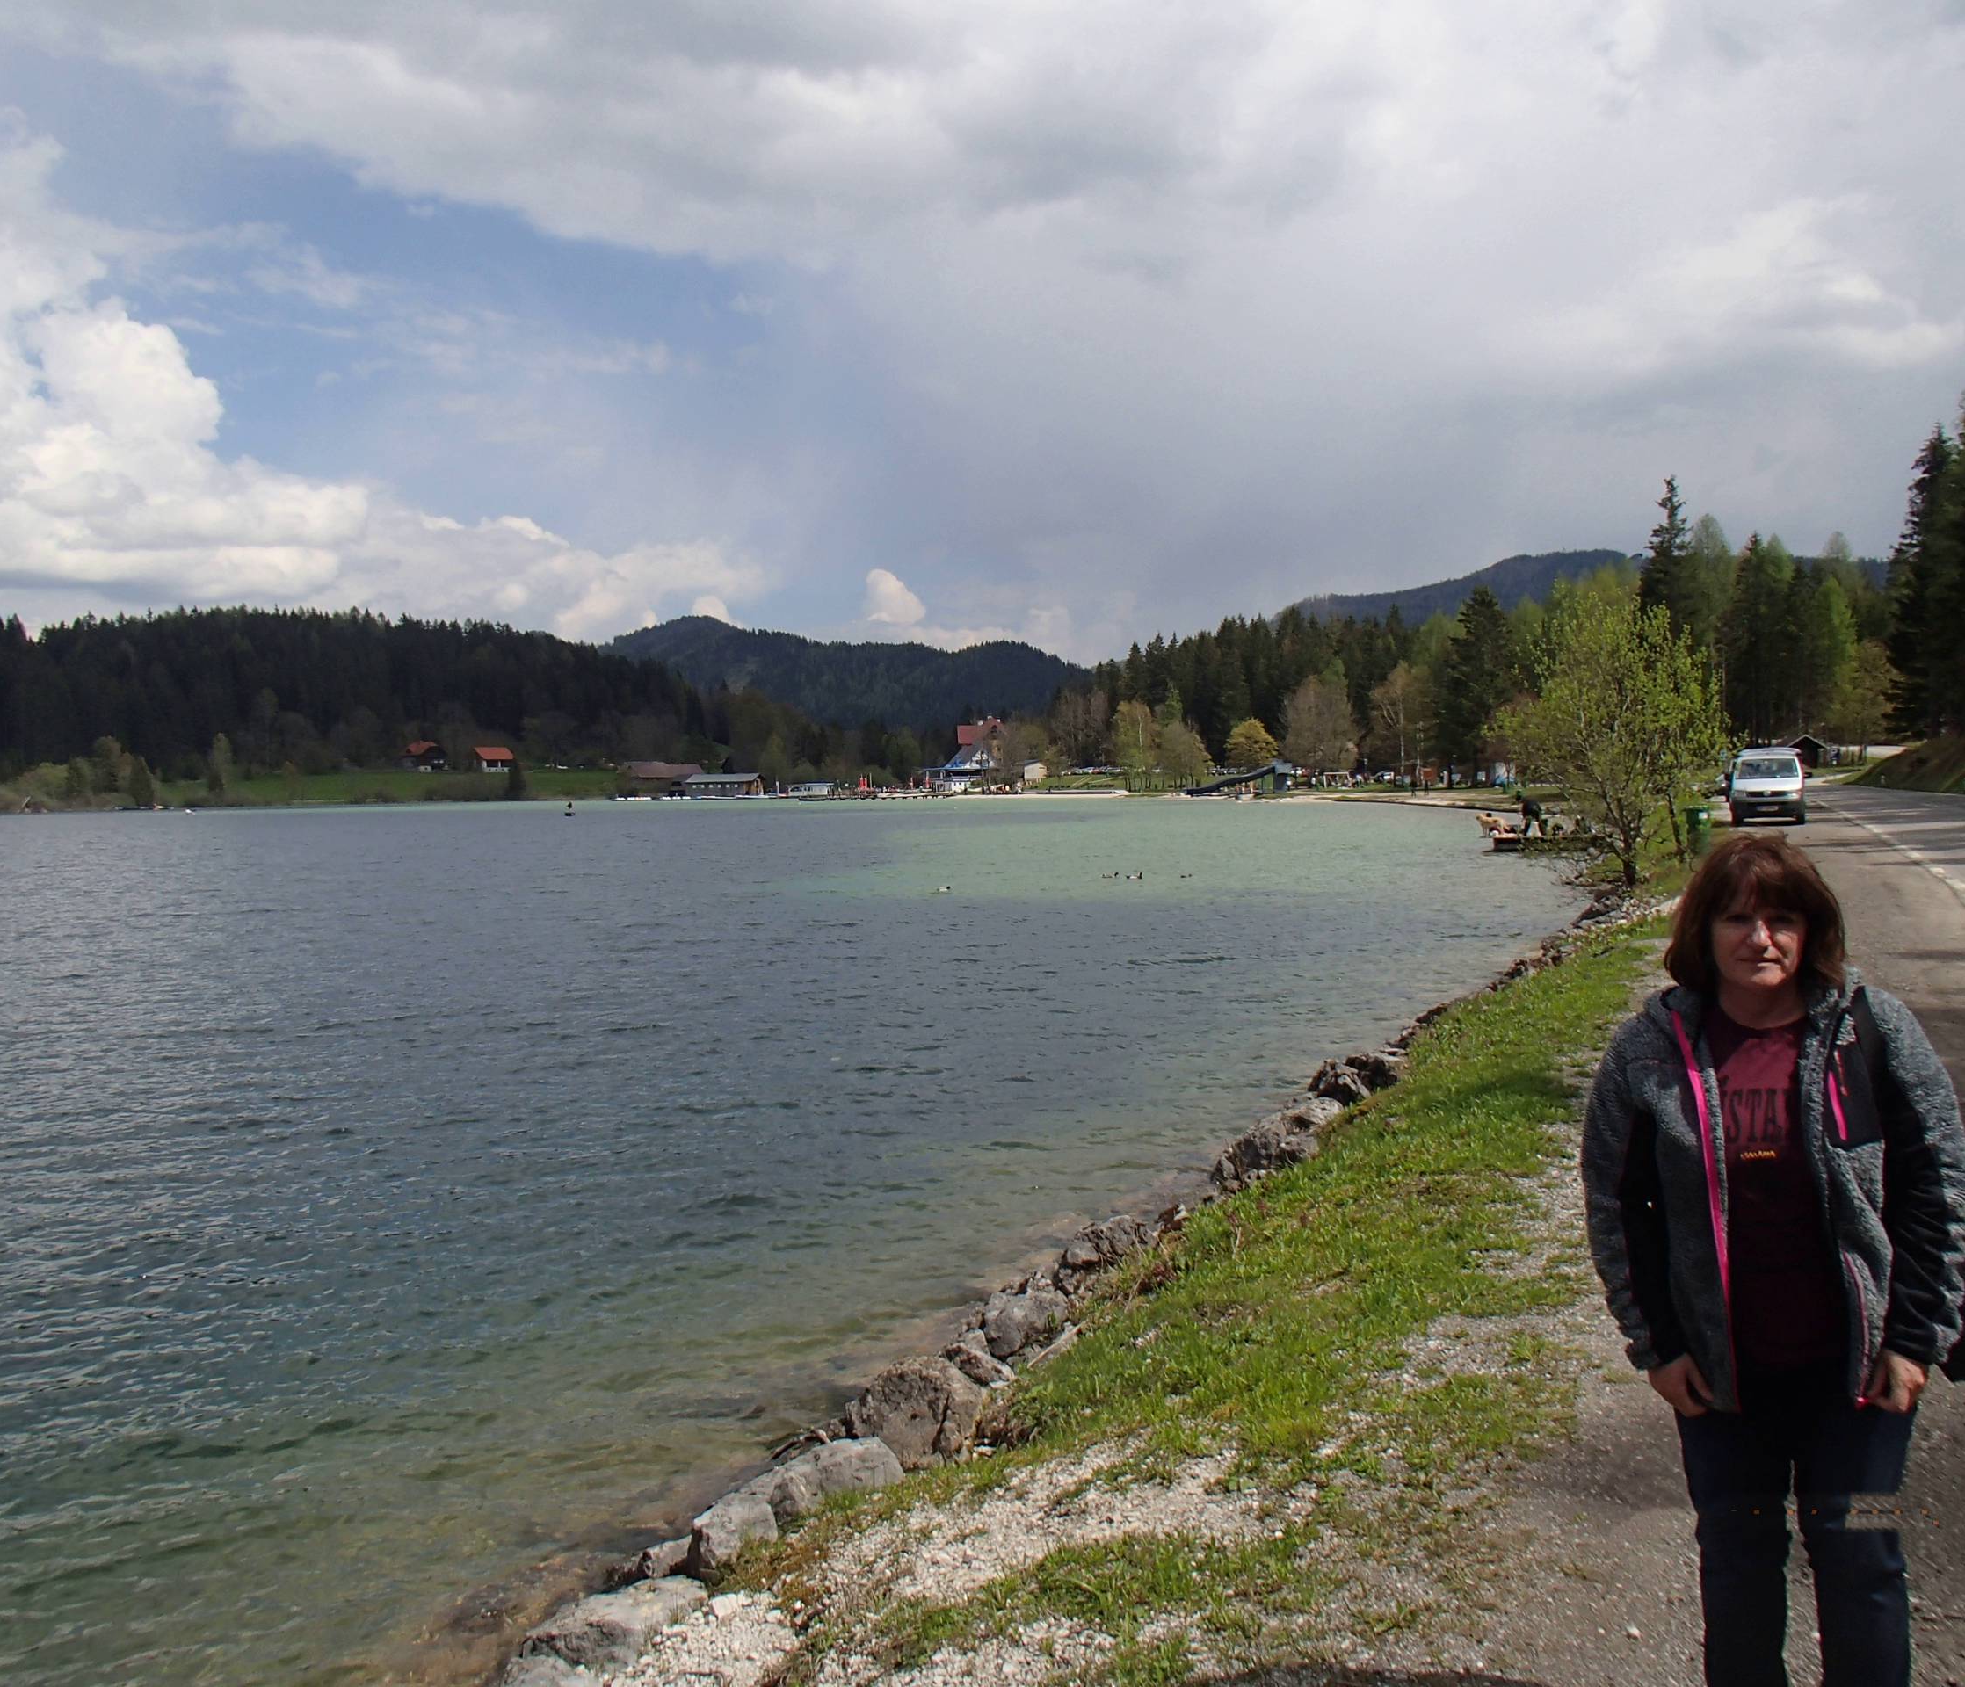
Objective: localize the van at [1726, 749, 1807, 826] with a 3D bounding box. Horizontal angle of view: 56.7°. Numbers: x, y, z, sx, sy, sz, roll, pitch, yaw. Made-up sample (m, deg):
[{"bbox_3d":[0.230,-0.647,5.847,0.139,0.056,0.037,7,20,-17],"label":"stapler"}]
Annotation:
[{"bbox_3d":[23.150,-1.700,53.800,1.930,2.150,4.900,0,2,23],"label":"van"}]

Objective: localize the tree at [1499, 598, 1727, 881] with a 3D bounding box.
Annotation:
[{"bbox_3d":[10.387,-1.724,30.000,3.700,4.900,3.600,-1,2,0],"label":"tree"}]

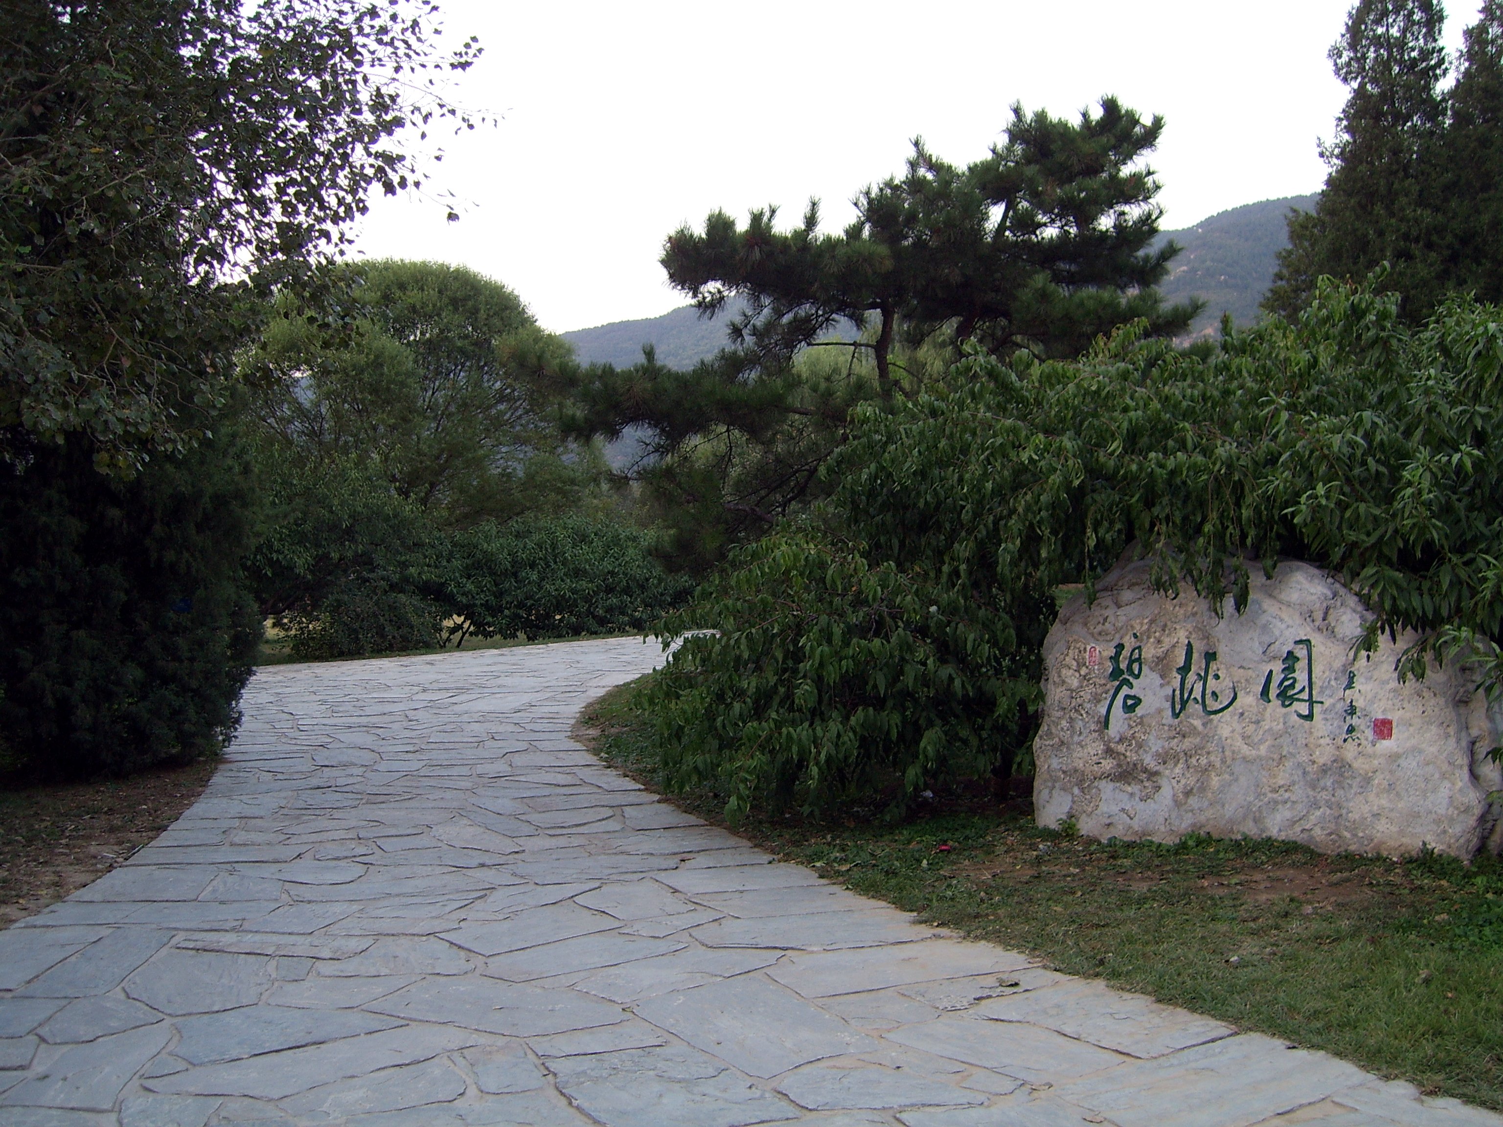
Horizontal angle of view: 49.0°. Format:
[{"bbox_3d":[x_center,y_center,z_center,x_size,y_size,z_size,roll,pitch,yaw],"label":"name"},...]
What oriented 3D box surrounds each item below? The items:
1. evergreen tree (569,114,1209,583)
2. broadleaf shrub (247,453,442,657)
[{"bbox_3d":[1.120,-1.360,14.600,5.500,5.400,4.600,0,1,0],"label":"evergreen tree"},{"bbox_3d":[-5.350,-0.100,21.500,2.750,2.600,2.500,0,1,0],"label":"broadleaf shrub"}]

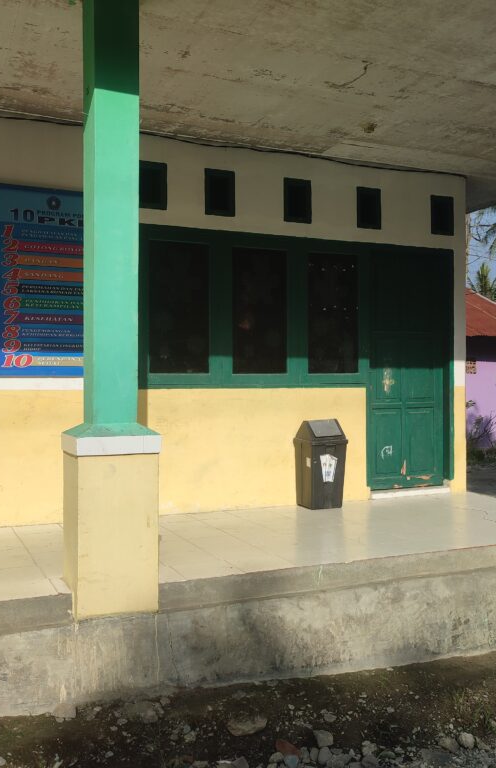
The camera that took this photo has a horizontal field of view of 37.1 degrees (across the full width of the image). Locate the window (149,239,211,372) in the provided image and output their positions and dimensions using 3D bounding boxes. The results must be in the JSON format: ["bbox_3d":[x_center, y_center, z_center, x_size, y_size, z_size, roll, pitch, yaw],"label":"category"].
[{"bbox_3d":[-0.504,-0.557,5.479,0.466,0.972,0.060,0,0,-24],"label":"window"}]

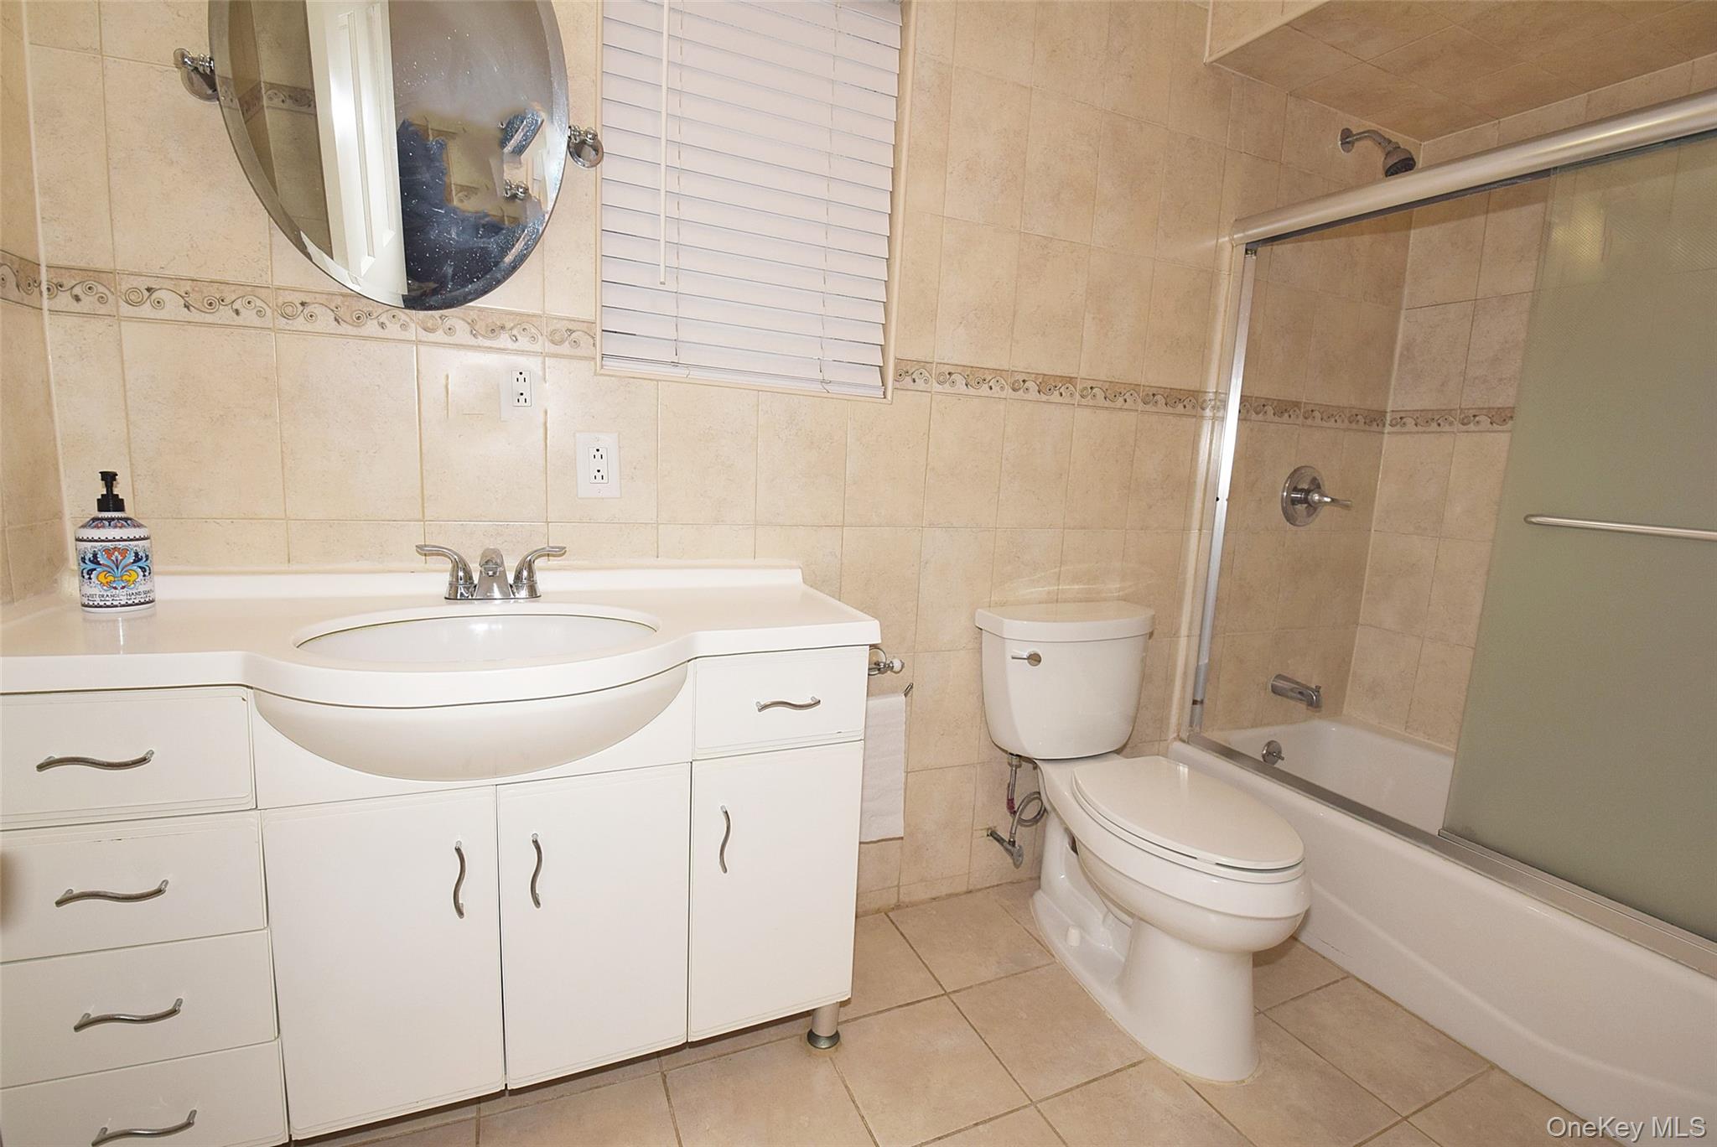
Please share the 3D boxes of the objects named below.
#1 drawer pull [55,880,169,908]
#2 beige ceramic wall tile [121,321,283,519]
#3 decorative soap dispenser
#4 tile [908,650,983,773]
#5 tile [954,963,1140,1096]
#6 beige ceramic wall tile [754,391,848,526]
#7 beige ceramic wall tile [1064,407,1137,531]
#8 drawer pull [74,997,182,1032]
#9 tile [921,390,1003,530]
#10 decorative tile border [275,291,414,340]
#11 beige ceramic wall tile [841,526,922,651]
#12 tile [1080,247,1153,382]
[{"bbox_3d":[-0.909,0.391,0.874,0.103,0.023,0.026,-1,9,-22],"label":"drawer pull"},{"bbox_3d":[-1.091,-0.250,1.201,0.202,0.308,0.010,-1,9,-21],"label":"beige ceramic wall tile"},{"bbox_3d":[-1.073,-0.044,1.031,0.076,0.197,0.076,11,12,42],"label":"decorative soap dispenser"},{"bbox_3d":[0.223,0.345,1.804,0.202,0.307,0.010,-1,9,-22],"label":"tile"},{"bbox_3d":[0.389,0.932,1.476,0.296,0.010,0.292,-1,10,-25],"label":"tile"},{"bbox_3d":[-0.123,-0.242,1.549,0.200,0.276,0.010,-1,9,-22],"label":"beige ceramic wall tile"},{"bbox_3d":[0.629,-0.270,1.856,0.202,0.307,0.010,-1,10,-22],"label":"beige ceramic wall tile"},{"bbox_3d":[-0.918,0.558,0.905,0.102,0.016,0.026,-1,10,-22],"label":"drawer pull"},{"bbox_3d":[0.251,-0.261,1.696,0.200,0.303,0.010,-1,9,-22],"label":"tile"},{"bbox_3d":[-0.889,-0.445,1.247,0.202,0.068,0.010,-1,9,-21],"label":"decorative tile border"},{"bbox_3d":[0.050,0.044,1.683,0.202,0.307,0.010,-1,9,-22],"label":"beige ceramic wall tile"},{"bbox_3d":[0.649,-0.641,1.798,0.202,0.307,0.010,-1,10,-22],"label":"tile"}]

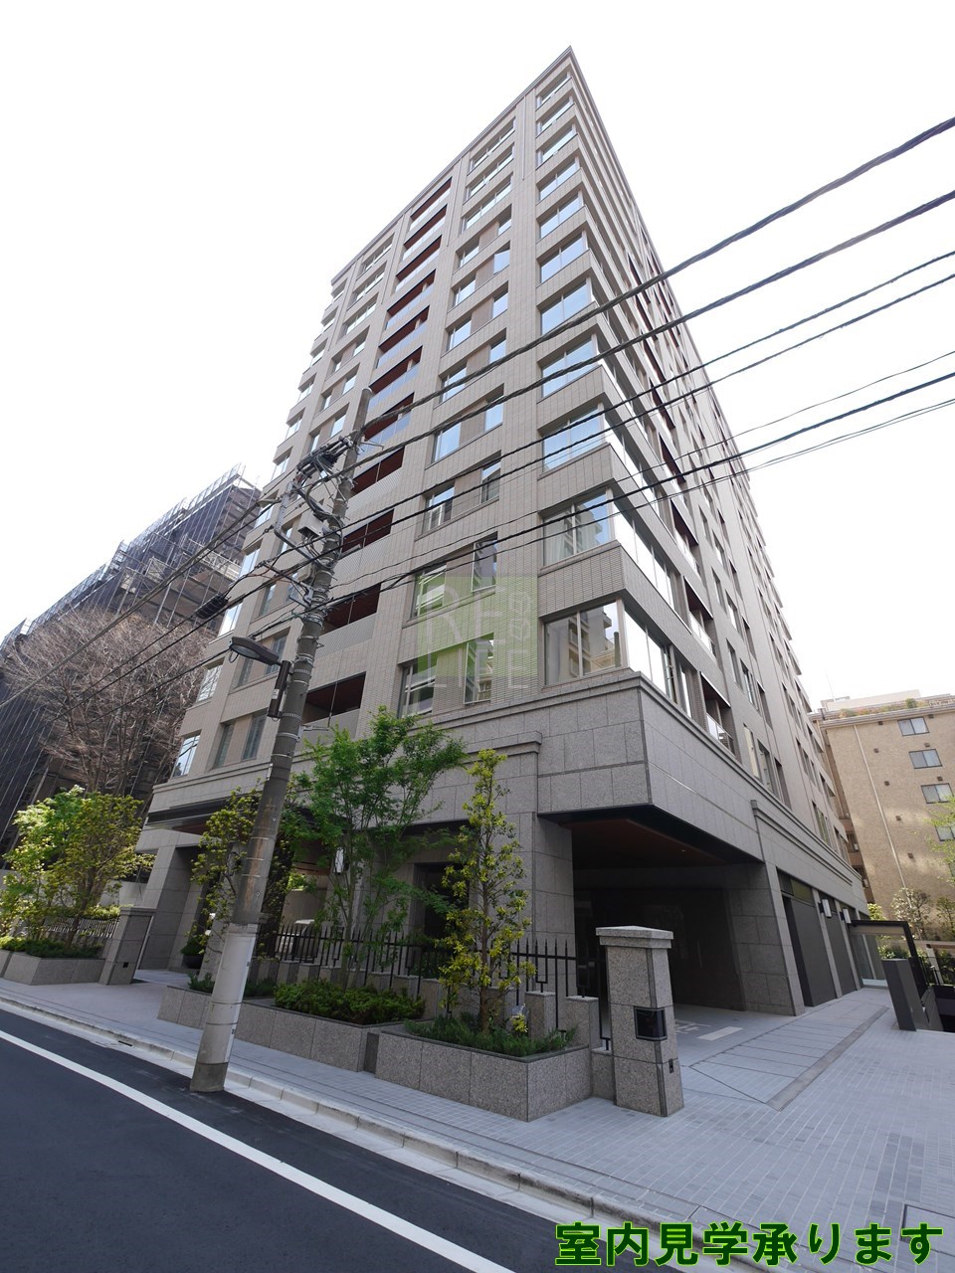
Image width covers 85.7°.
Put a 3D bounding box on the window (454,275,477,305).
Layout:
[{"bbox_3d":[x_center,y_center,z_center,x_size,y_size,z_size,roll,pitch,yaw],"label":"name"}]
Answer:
[{"bbox_3d":[-0.575,-16.448,24.831,1.673,2.132,0.140,-18,-36,34],"label":"window"}]

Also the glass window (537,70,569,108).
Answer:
[{"bbox_3d":[4.323,-30.495,28.974,2.066,2.148,0.140,-18,-36,34],"label":"glass window"}]

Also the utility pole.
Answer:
[{"bbox_3d":[-2.791,-0.262,8.823,0.400,12.300,0.400,-18,-36,34],"label":"utility pole"}]

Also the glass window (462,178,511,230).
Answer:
[{"bbox_3d":[0.560,-23.090,27.794,3.558,2.132,0.140,-18,-36,34],"label":"glass window"}]

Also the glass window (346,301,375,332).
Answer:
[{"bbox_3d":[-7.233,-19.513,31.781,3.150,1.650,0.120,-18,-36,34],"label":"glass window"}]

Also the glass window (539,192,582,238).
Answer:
[{"bbox_3d":[3.346,-17.062,20.953,1.900,1.650,0.120,-18,-36,34],"label":"glass window"}]

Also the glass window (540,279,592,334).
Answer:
[{"bbox_3d":[3.000,-11.327,17.755,1.900,1.650,0.120,-18,-36,34],"label":"glass window"}]

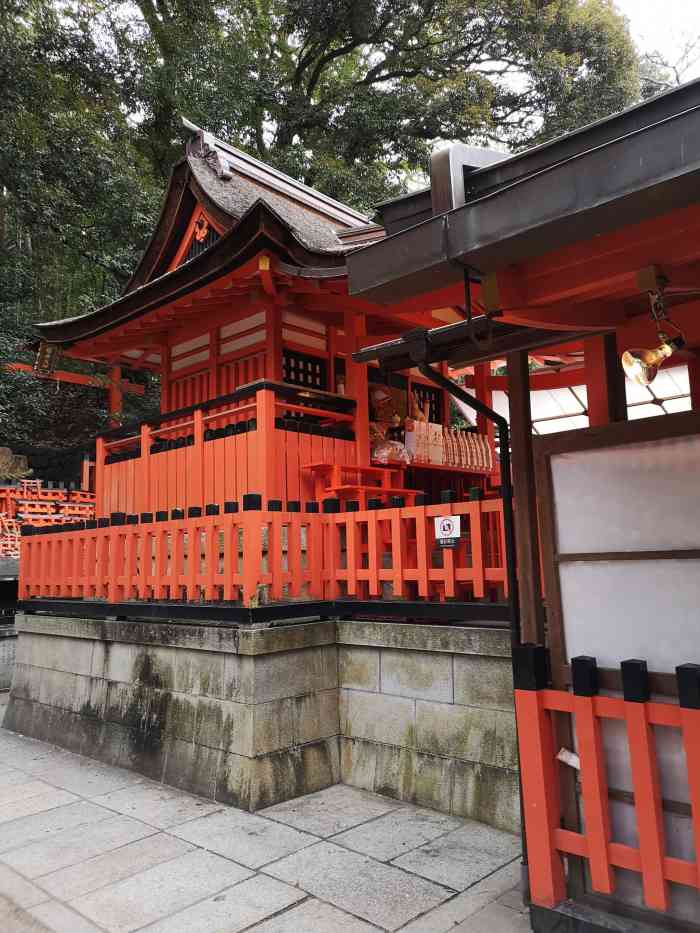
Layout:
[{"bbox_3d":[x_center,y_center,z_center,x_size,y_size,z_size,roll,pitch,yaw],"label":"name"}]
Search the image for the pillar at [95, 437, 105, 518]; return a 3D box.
[{"bbox_3d":[-2.688,0.221,7.976,0.115,1.090,0.110,-9,-10,43],"label":"pillar"}]

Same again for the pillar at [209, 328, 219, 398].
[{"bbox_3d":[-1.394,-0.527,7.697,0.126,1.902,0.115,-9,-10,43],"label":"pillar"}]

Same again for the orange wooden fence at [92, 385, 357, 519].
[{"bbox_3d":[-1.351,0.083,7.382,2.881,1.190,1.102,-9,-10,43],"label":"orange wooden fence"}]

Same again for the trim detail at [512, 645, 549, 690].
[{"bbox_3d":[0.776,0.854,3.116,0.105,0.185,0.110,-9,-10,43],"label":"trim detail"}]

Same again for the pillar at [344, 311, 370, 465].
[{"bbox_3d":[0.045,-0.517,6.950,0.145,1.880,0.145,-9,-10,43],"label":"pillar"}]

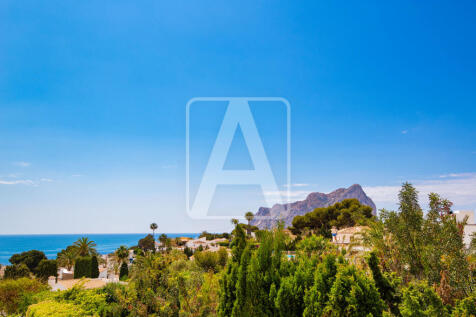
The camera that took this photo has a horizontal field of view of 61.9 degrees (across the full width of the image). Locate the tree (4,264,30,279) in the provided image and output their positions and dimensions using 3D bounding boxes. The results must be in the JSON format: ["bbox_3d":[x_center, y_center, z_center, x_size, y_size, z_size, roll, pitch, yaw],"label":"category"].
[{"bbox_3d":[-31.086,16.276,55.899,3.670,2.660,3.480,5,-12,-28],"label":"tree"}]

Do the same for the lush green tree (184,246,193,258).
[{"bbox_3d":[-12.057,22.969,96.577,1.950,3.070,1.950,1,-11,-7],"label":"lush green tree"}]

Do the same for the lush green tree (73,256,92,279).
[{"bbox_3d":[-21.802,15.428,55.952,2.540,3.200,2.030,4,-11,-20],"label":"lush green tree"}]

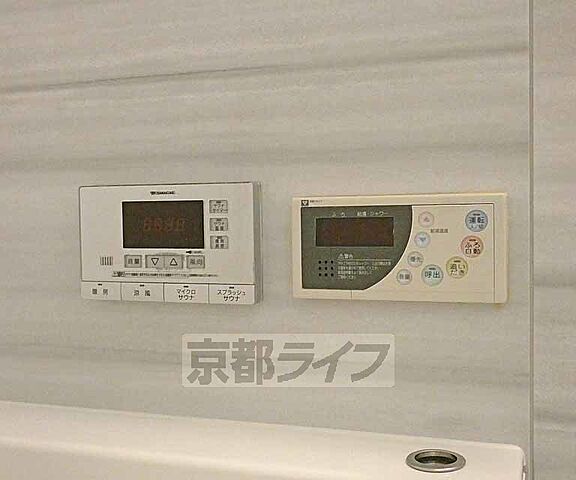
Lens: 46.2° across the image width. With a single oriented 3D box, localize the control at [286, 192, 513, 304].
[{"bbox_3d":[0.105,0.007,0.654,0.203,0.101,0.023,0,1,17],"label":"control"}]

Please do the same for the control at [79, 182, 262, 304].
[{"bbox_3d":[-0.126,0.004,0.722,0.201,0.122,0.025,0,1,17],"label":"control"}]

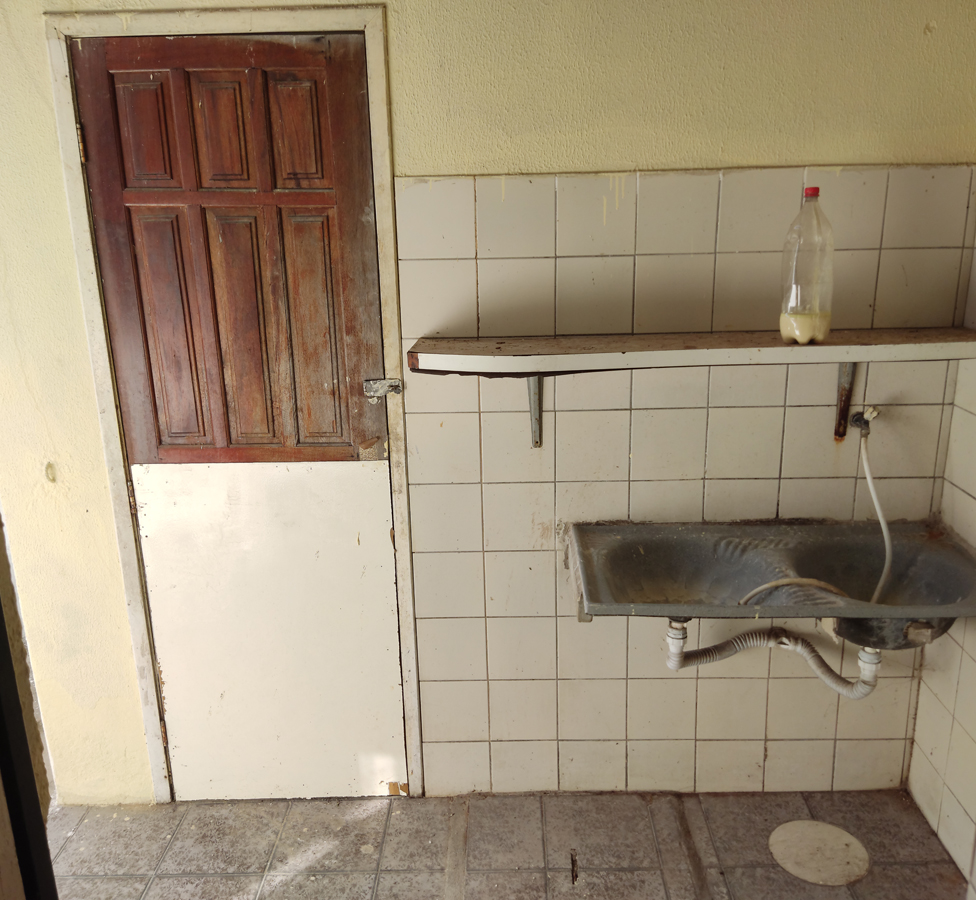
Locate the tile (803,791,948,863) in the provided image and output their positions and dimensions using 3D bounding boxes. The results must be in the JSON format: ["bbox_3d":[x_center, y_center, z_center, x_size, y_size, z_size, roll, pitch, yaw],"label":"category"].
[{"bbox_3d":[1.078,1.052,2.419,0.306,0.010,0.289,-1,16,3],"label":"tile"}]

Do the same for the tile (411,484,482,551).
[{"bbox_3d":[-0.113,0.188,2.385,0.200,0.197,0.010,-1,15,2],"label":"tile"}]

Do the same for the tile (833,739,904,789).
[{"bbox_3d":[1.106,0.917,2.529,0.198,0.171,0.010,-1,15,2],"label":"tile"}]

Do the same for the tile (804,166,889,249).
[{"bbox_3d":[0.863,-0.590,2.124,0.198,0.197,0.009,-1,15,2],"label":"tile"}]

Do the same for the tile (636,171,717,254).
[{"bbox_3d":[0.465,-0.586,2.137,0.198,0.197,0.010,-1,16,3],"label":"tile"}]

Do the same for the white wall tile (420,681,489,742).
[{"bbox_3d":[-0.096,0.757,2.528,0.194,0.195,0.010,-1,15,2],"label":"white wall tile"}]

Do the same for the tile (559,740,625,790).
[{"bbox_3d":[0.307,0.931,2.562,0.198,0.175,0.010,-1,15,2],"label":"tile"}]

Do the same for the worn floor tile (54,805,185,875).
[{"bbox_3d":[-1.041,1.103,2.471,0.300,0.009,0.295,-1,15,2],"label":"worn floor tile"}]

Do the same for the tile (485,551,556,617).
[{"bbox_3d":[0.091,0.372,2.403,0.198,0.197,0.009,-1,15,2],"label":"tile"}]

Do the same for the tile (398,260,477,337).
[{"bbox_3d":[-0.129,-0.386,2.225,0.197,0.195,0.010,-1,15,2],"label":"tile"}]

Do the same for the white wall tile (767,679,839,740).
[{"bbox_3d":[0.906,0.745,2.498,0.200,0.197,0.010,-1,15,2],"label":"white wall tile"}]

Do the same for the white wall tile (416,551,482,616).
[{"bbox_3d":[-0.108,0.377,2.424,0.197,0.195,0.010,-1,15,2],"label":"white wall tile"}]

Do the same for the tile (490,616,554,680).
[{"bbox_3d":[0.097,0.564,2.466,0.197,0.195,0.010,-1,15,2],"label":"tile"}]

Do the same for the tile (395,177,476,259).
[{"bbox_3d":[-0.134,-0.577,2.178,0.200,0.197,0.010,-1,15,2],"label":"tile"}]

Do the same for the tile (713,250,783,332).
[{"bbox_3d":[0.671,-0.396,2.182,0.198,0.195,0.010,-1,15,2],"label":"tile"}]

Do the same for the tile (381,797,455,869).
[{"bbox_3d":[-0.198,1.078,2.434,0.180,0.010,0.298,-1,15,2],"label":"tile"}]

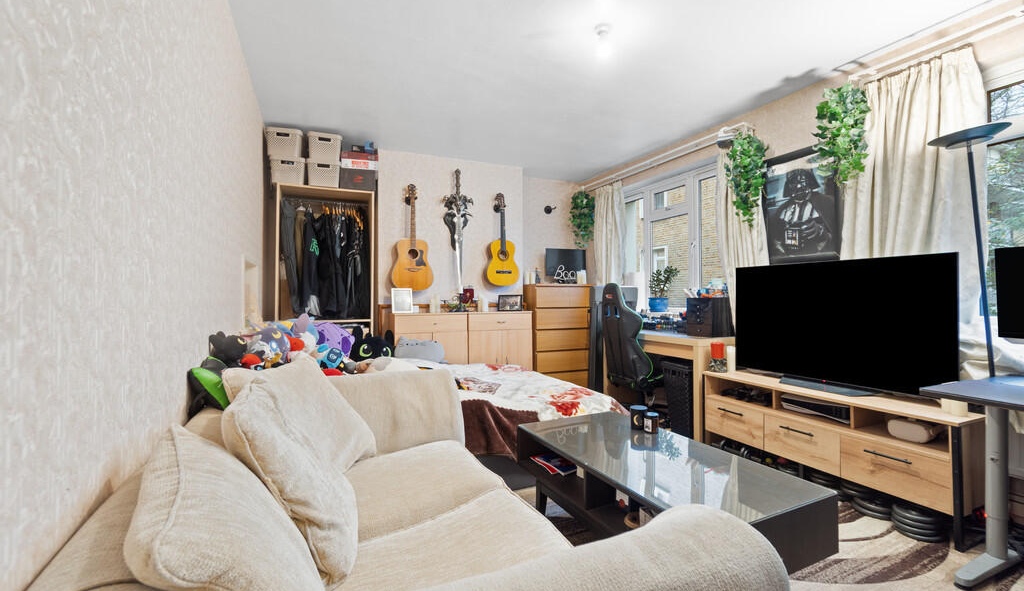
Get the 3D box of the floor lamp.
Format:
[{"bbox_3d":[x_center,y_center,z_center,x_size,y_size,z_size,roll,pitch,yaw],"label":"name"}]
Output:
[{"bbox_3d":[2.030,0.180,1.860,0.280,1.840,0.280,0,0,-25],"label":"floor lamp"}]

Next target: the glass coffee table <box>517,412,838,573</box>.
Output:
[{"bbox_3d":[0.575,0.907,1.852,0.619,0.450,1.159,0,0,-27],"label":"glass coffee table"}]

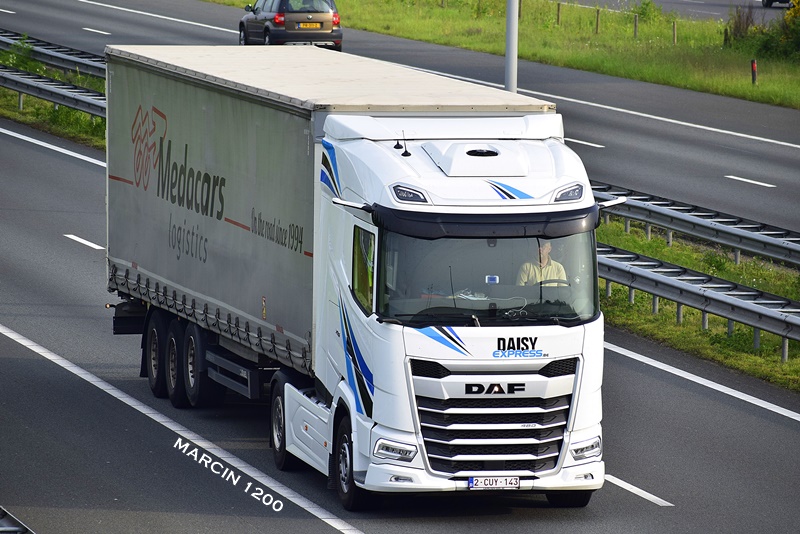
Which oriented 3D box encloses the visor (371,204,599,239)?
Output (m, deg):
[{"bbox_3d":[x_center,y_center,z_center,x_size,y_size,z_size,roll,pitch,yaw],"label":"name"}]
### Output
[{"bbox_3d":[0.880,-0.443,59.167,2.270,0.290,0.470,-1,5,-12],"label":"visor"}]

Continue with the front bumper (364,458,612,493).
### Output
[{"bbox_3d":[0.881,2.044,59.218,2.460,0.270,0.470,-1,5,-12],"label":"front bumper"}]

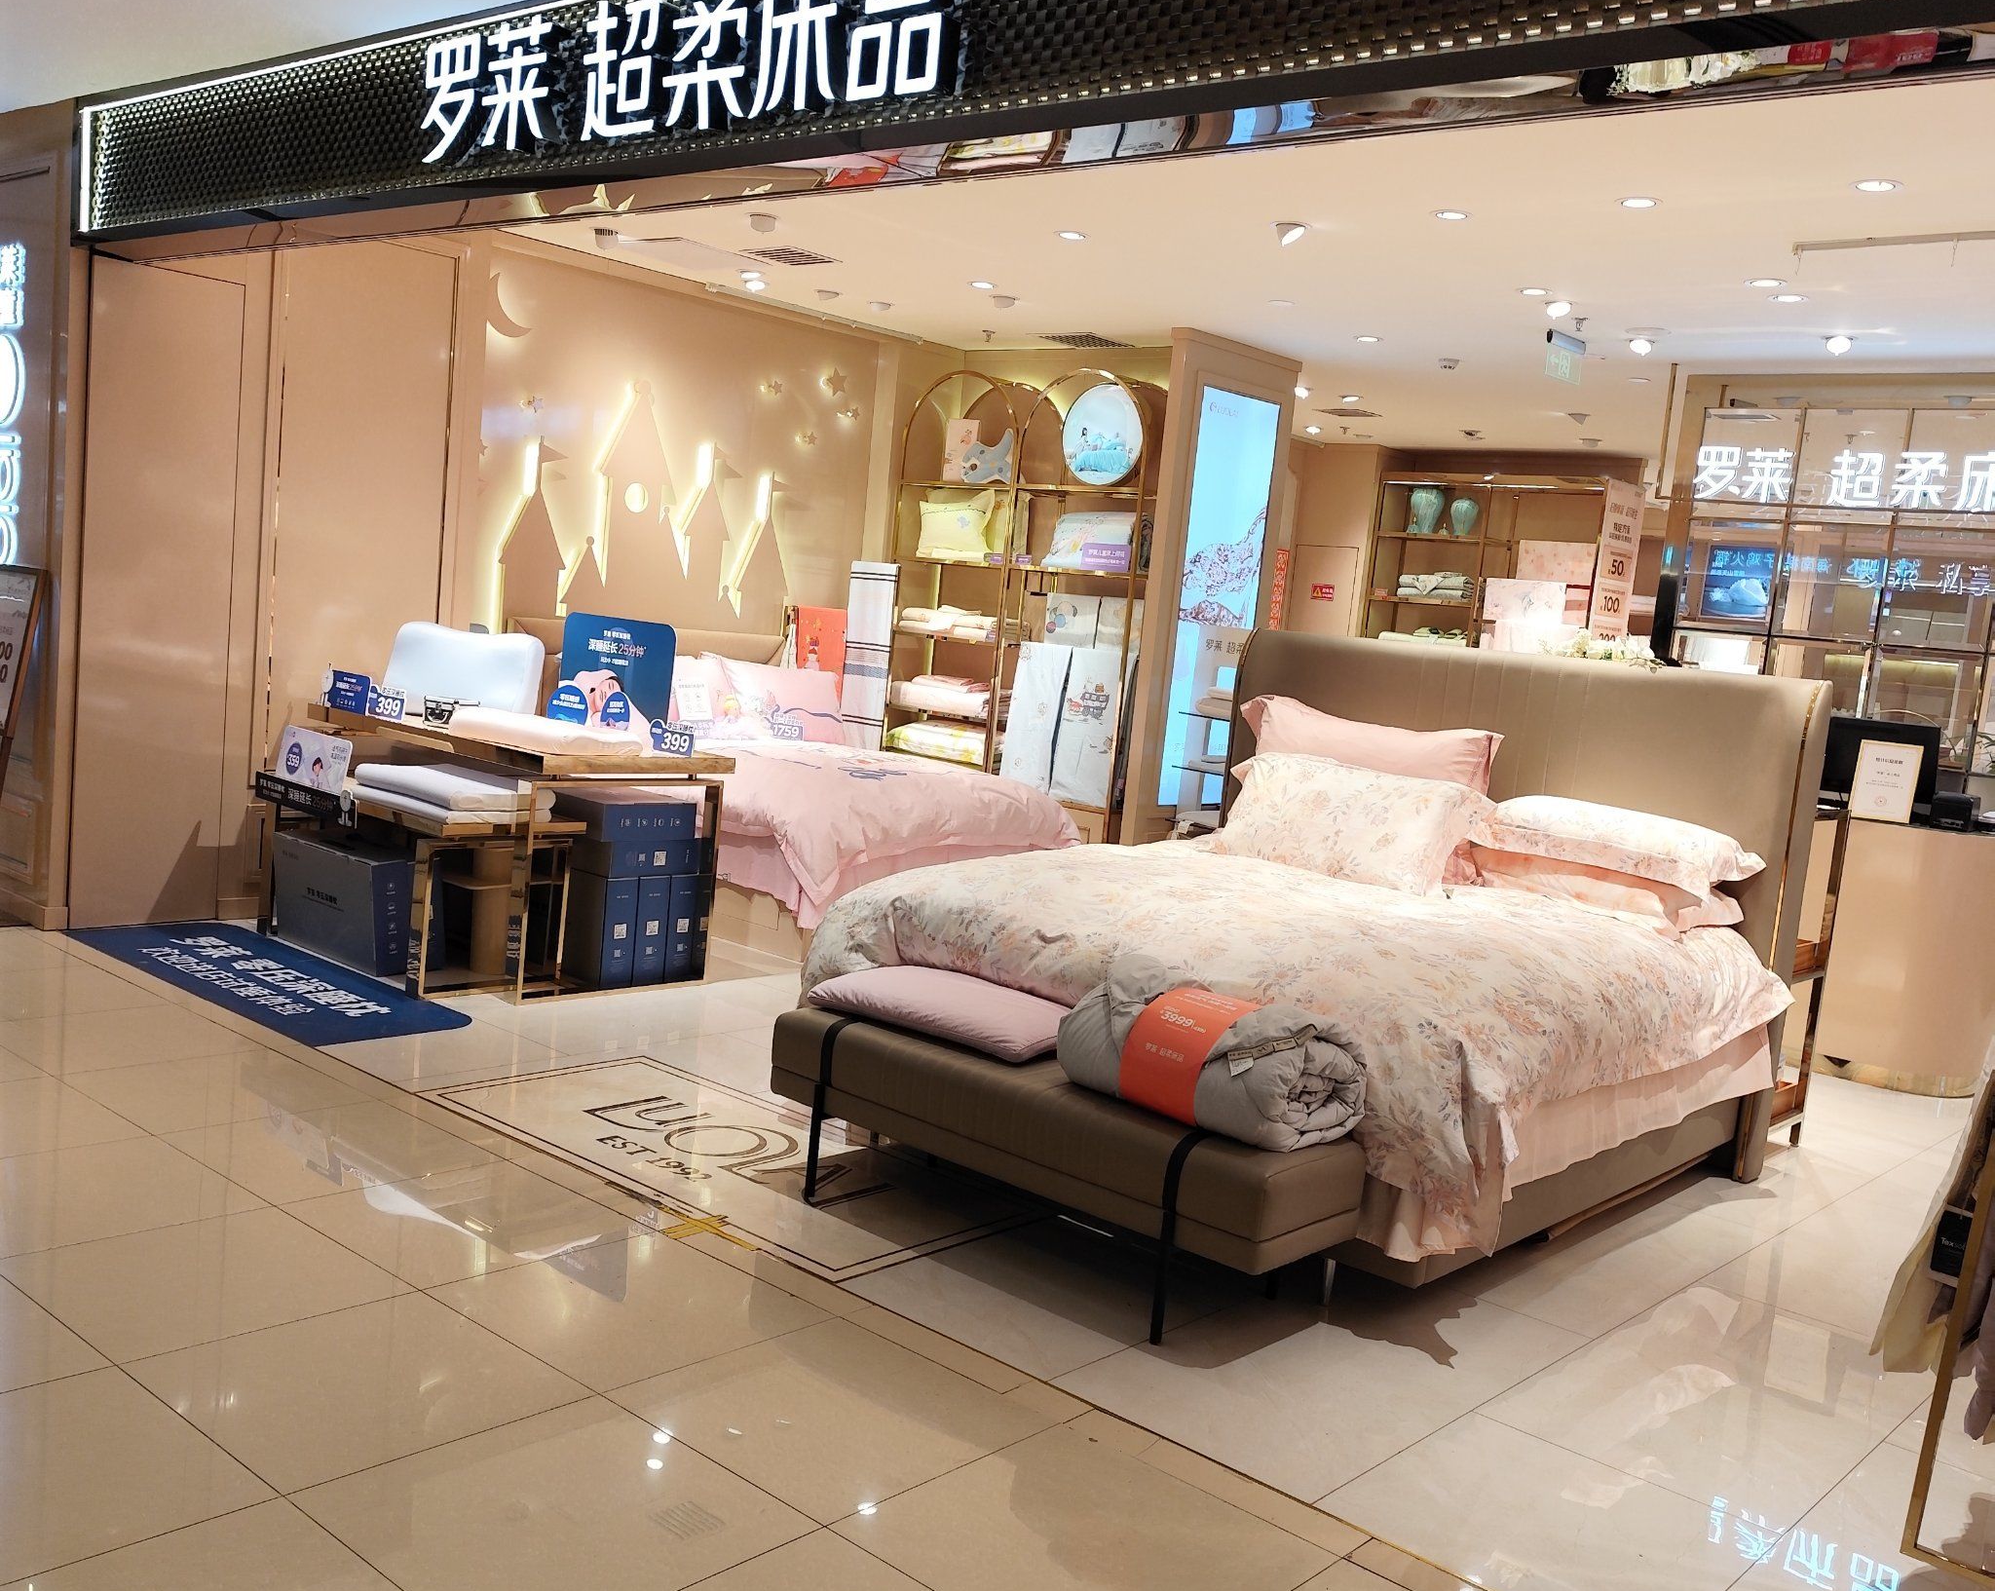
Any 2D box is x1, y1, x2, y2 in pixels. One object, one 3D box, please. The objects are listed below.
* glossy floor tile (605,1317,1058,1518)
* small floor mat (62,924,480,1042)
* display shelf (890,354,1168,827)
[{"bbox_3d":[-0.309,1.140,3.273,0.596,0.010,0.596,10,7,40],"label":"glossy floor tile"},{"bbox_3d":[-2.602,0.621,6.214,1.878,0.010,0.594,10,7,40],"label":"small floor mat"},{"bbox_3d":[0.119,-0.812,9.314,1.632,2.766,0.390,10,7,40],"label":"display shelf"}]

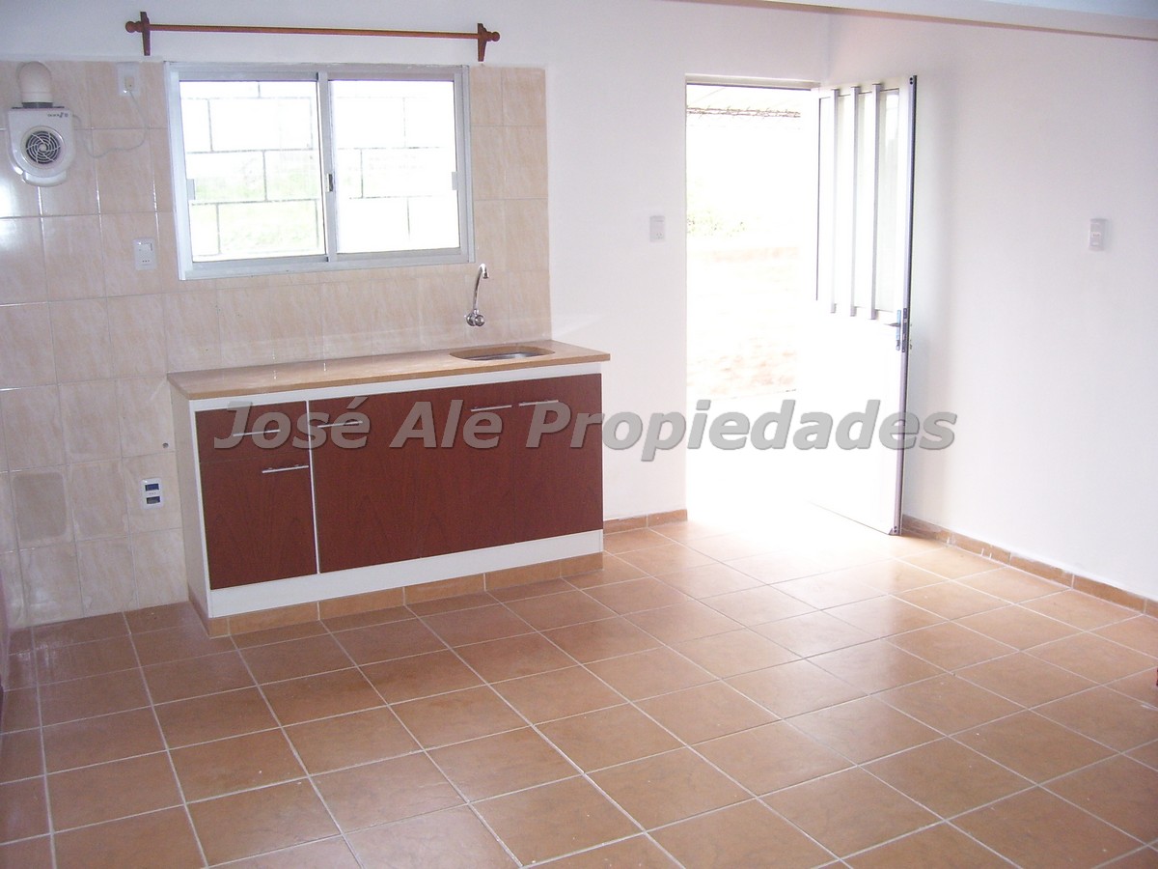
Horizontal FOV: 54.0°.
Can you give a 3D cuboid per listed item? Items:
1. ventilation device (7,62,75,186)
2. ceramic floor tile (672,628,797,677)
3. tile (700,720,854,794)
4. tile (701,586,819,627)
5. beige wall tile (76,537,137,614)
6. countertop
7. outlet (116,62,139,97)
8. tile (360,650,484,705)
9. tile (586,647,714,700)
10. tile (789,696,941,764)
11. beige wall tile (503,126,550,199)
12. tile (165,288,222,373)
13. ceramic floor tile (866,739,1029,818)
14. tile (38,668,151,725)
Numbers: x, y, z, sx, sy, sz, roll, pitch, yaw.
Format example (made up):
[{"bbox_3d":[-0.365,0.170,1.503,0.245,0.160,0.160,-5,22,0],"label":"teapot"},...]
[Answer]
[{"bbox_3d":[-1.833,-1.057,3.876,0.215,0.415,0.150,-7,13,-26],"label":"ventilation device"},{"bbox_3d":[0.533,0.747,3.890,0.330,0.010,0.330,-7,13,-26],"label":"ceramic floor tile"},{"bbox_3d":[0.536,0.896,3.159,0.330,0.010,0.330,-7,13,-26],"label":"tile"},{"bbox_3d":[0.672,0.647,4.278,0.328,0.010,0.328,-7,13,-26],"label":"tile"},{"bbox_3d":[-1.790,0.544,4.315,0.200,0.300,0.008,-7,13,-26],"label":"beige wall tile"},{"bbox_3d":[-0.724,-0.264,4.433,1.629,0.030,0.517,-7,13,-27],"label":"countertop"},{"bbox_3d":[-1.595,-1.257,4.035,0.072,0.113,0.018,-7,13,-26],"label":"outlet"},{"bbox_3d":[-0.515,0.795,3.731,0.330,0.009,0.330,-7,13,-26],"label":"tile"},{"bbox_3d":[0.235,0.785,3.735,0.329,0.010,0.329,-7,13,-26],"label":"tile"},{"bbox_3d":[0.824,0.853,3.286,0.327,0.010,0.327,-7,13,-25],"label":"tile"},{"bbox_3d":[-0.223,-1.138,4.793,0.200,0.300,0.008,-7,13,-26],"label":"beige wall tile"},{"bbox_3d":[-1.449,-0.385,4.280,0.200,0.300,0.010,-7,13,-25],"label":"tile"},{"bbox_3d":[0.977,0.910,3.019,0.330,0.010,0.330,-7,13,-26],"label":"ceramic floor tile"},{"bbox_3d":[-1.557,0.843,3.610,0.329,0.010,0.329,-7,13,-26],"label":"tile"}]

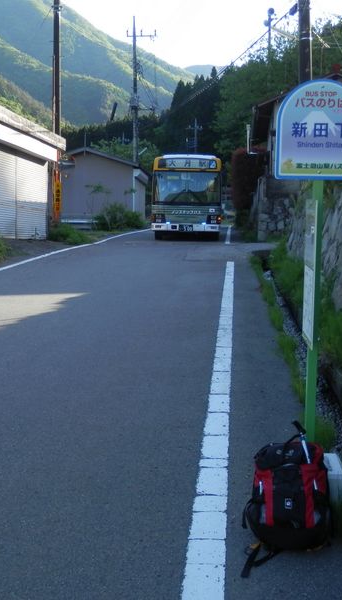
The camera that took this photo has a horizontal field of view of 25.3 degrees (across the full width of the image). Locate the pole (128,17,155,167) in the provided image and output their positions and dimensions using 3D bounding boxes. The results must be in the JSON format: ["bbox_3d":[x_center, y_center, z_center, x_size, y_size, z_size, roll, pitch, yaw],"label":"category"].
[{"bbox_3d":[-1.803,-10.963,46.972,1.750,12.900,0.600,1,5,3],"label":"pole"}]

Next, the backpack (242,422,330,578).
[{"bbox_3d":[0.490,0.791,3.221,0.340,0.470,0.280,1,5,7],"label":"backpack"}]

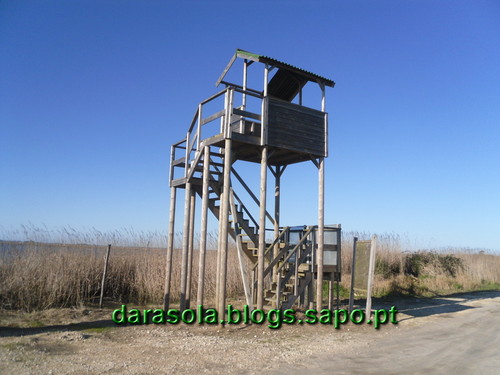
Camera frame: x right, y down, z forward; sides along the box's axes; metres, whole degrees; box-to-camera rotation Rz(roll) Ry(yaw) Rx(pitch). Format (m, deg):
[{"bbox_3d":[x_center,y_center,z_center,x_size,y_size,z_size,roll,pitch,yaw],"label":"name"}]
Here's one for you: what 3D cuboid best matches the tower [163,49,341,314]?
[{"bbox_3d":[0.395,-0.159,11.397,4.379,6.955,3.381,7,-10,-33],"label":"tower"}]

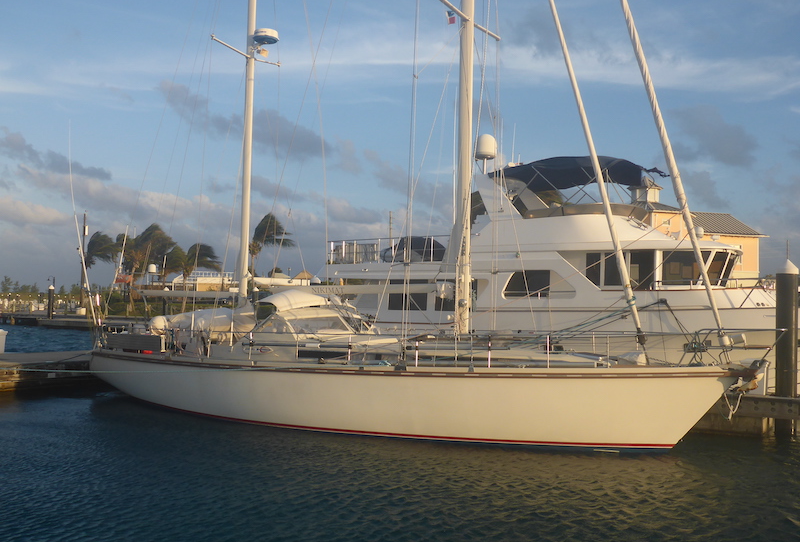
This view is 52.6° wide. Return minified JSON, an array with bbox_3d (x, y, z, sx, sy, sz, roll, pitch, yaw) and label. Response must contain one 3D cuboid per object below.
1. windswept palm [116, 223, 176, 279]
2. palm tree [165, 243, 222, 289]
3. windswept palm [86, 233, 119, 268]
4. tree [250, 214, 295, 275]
[{"bbox_3d":[-23.500,-0.280,75.000,5.560,8.250,4.600,0,-2,0],"label":"windswept palm"},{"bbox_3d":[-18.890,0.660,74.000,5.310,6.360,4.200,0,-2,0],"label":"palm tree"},{"bbox_3d":[-30.580,-0.100,83.000,3.800,7.900,3.600,0,-2,0],"label":"windswept palm"},{"bbox_3d":[-13.290,-0.990,84.000,4.670,9.970,4.200,0,-2,0],"label":"tree"}]

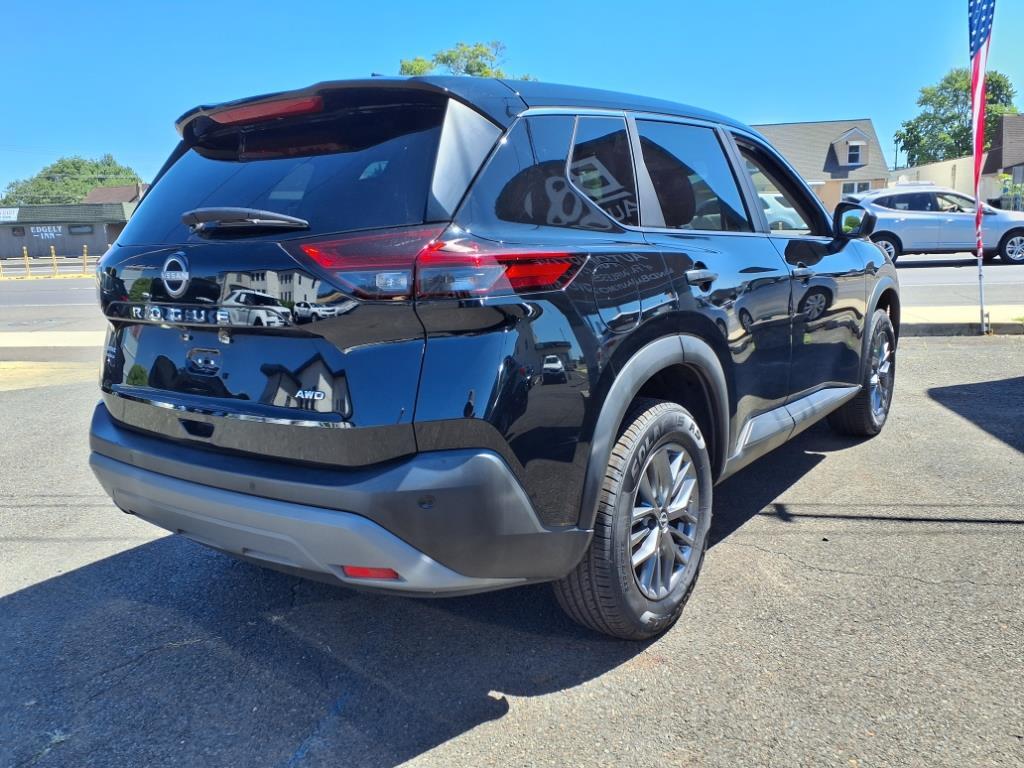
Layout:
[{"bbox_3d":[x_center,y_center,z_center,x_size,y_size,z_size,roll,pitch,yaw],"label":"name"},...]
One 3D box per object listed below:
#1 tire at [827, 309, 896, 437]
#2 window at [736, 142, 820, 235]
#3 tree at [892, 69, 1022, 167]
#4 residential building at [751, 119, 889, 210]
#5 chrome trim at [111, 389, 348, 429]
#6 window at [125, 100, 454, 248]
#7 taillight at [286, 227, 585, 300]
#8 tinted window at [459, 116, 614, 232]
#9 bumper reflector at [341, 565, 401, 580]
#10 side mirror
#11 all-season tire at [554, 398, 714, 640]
[{"bbox_3d":[1.992,-0.077,4.546,0.235,0.725,0.725,5,13,36],"label":"tire"},{"bbox_3d":[1.102,-0.781,3.289,0.050,0.370,0.790,-15,1,38],"label":"window"},{"bbox_3d":[39.000,-20.760,70.000,10.800,13.400,10.800,3,12,27],"label":"tree"},{"bbox_3d":[18.400,-13.300,52.500,9.500,7.300,8.200,-1,11,9],"label":"residential building"},{"bbox_3d":[-0.810,0.057,2.095,1.090,0.045,0.070,5,13,36],"label":"chrome trim"},{"bbox_3d":[-0.685,-0.567,2.188,1.320,0.410,0.120,5,-27,36],"label":"window"},{"bbox_3d":[-0.166,-0.286,1.888,0.540,0.175,0.480,5,13,36],"label":"taillight"},{"bbox_3d":[0.058,-0.523,1.959,0.580,0.330,0.060,-16,-1,-44],"label":"tinted window"},{"bbox_3d":[-0.318,0.425,1.808,0.150,0.030,0.025,2,11,24],"label":"bumper reflector"},{"bbox_3d":[1.538,-0.732,3.574,0.190,0.160,0.140,5,13,36],"label":"side mirror"},{"bbox_3d":[0.381,0.389,2.423,0.235,0.725,0.725,5,13,36],"label":"all-season tire"}]

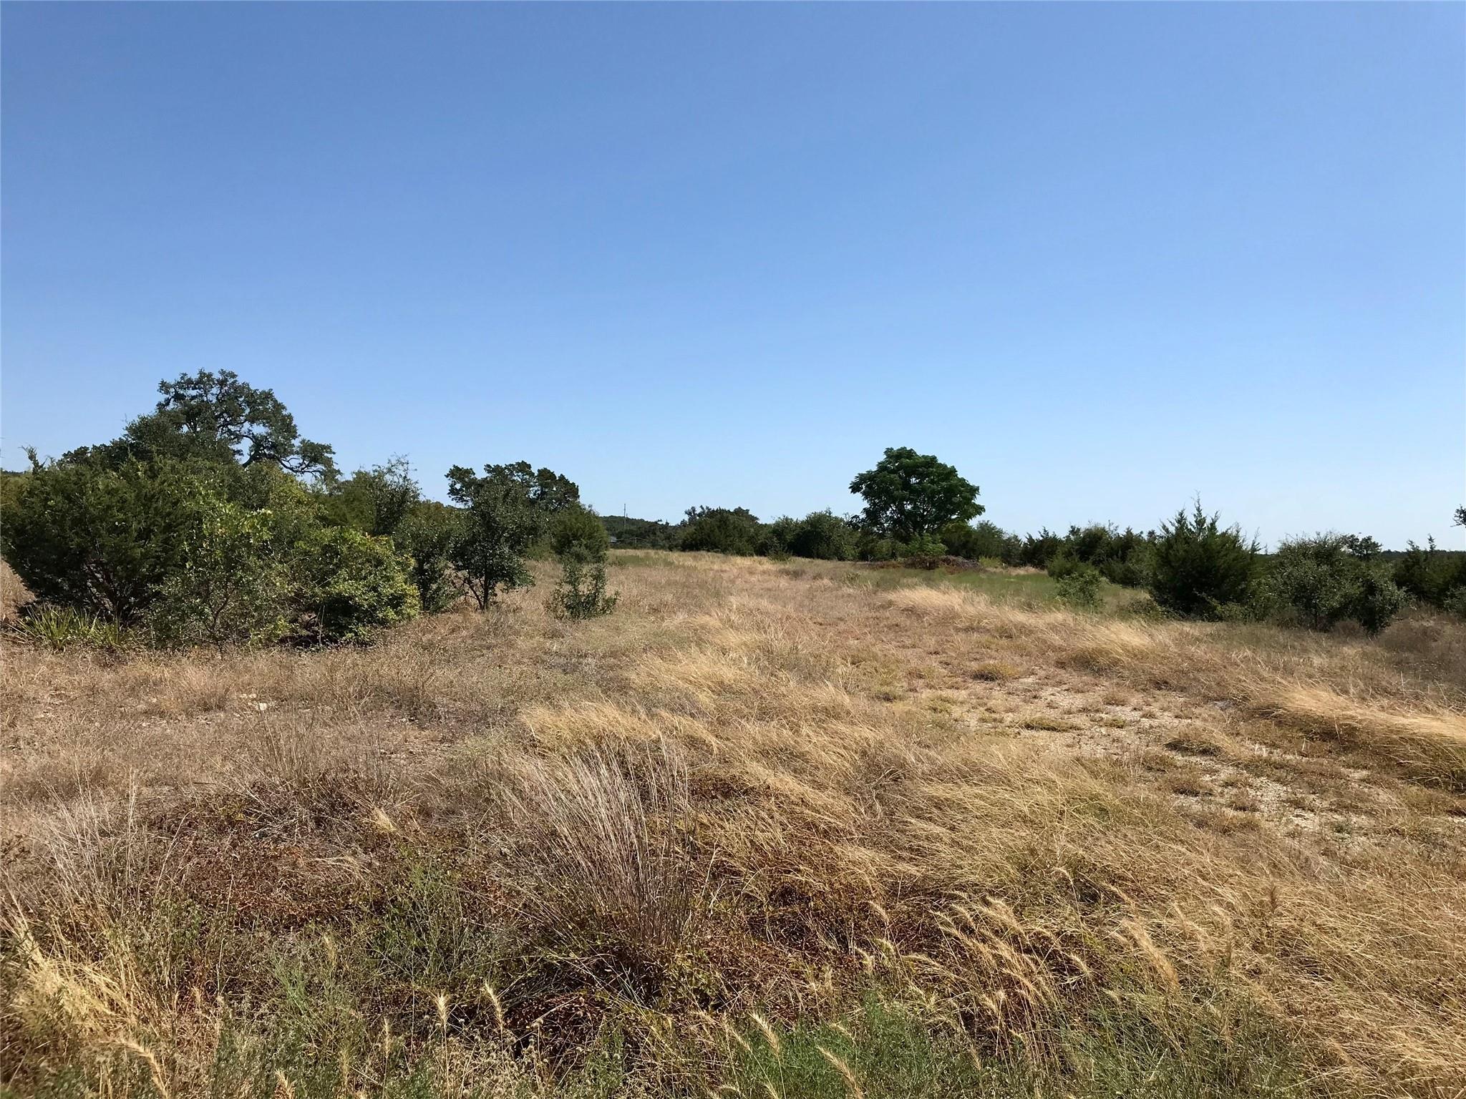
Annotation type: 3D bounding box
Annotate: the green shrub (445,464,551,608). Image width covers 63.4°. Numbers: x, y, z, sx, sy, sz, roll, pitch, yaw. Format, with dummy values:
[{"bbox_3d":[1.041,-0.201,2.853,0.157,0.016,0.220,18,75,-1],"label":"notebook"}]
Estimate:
[{"bbox_3d":[-5.346,-0.313,27.000,2.380,3.280,2.300,0,0,0],"label":"green shrub"}]

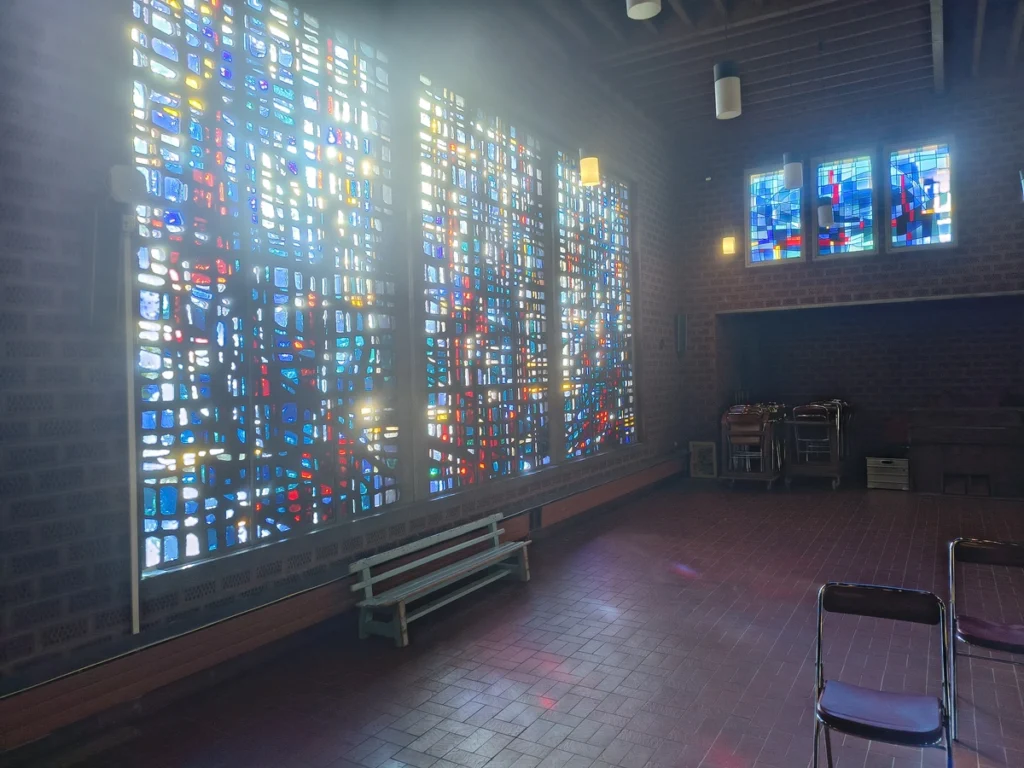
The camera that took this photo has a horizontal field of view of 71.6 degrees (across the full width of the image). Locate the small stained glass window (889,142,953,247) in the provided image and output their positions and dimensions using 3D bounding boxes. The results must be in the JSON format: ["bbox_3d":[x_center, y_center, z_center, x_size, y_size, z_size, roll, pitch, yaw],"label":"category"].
[{"bbox_3d":[5.566,-2.569,9.683,0.726,1.328,0.100,-1,1,32],"label":"small stained glass window"}]

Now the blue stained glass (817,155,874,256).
[{"bbox_3d":[4.771,-2.545,10.173,0.742,1.360,0.100,-1,1,32],"label":"blue stained glass"}]

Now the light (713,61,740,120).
[{"bbox_3d":[1.459,-1.984,4.800,0.165,0.345,0.165,-1,1,32],"label":"light"}]

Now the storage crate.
[{"bbox_3d":[5.026,1.172,9.466,0.494,0.415,0.360,-1,1,32],"label":"storage crate"}]

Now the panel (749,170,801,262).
[{"bbox_3d":[3.961,-2.501,10.672,0.731,1.315,0.100,-1,1,32],"label":"panel"}]

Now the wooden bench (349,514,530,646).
[{"bbox_3d":[-0.413,1.354,5.100,0.370,0.480,1.820,-1,1,32],"label":"wooden bench"}]

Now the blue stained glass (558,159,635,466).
[{"bbox_3d":[1.150,-0.940,9.301,0.120,3.728,2.250,-1,1,32],"label":"blue stained glass"}]

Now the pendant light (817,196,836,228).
[{"bbox_3d":[3.737,-2.041,8.450,0.165,0.345,0.165,-1,1,32],"label":"pendant light"}]

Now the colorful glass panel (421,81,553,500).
[{"bbox_3d":[-0.190,-0.870,7.121,0.120,3.728,2.261,-1,1,32],"label":"colorful glass panel"}]

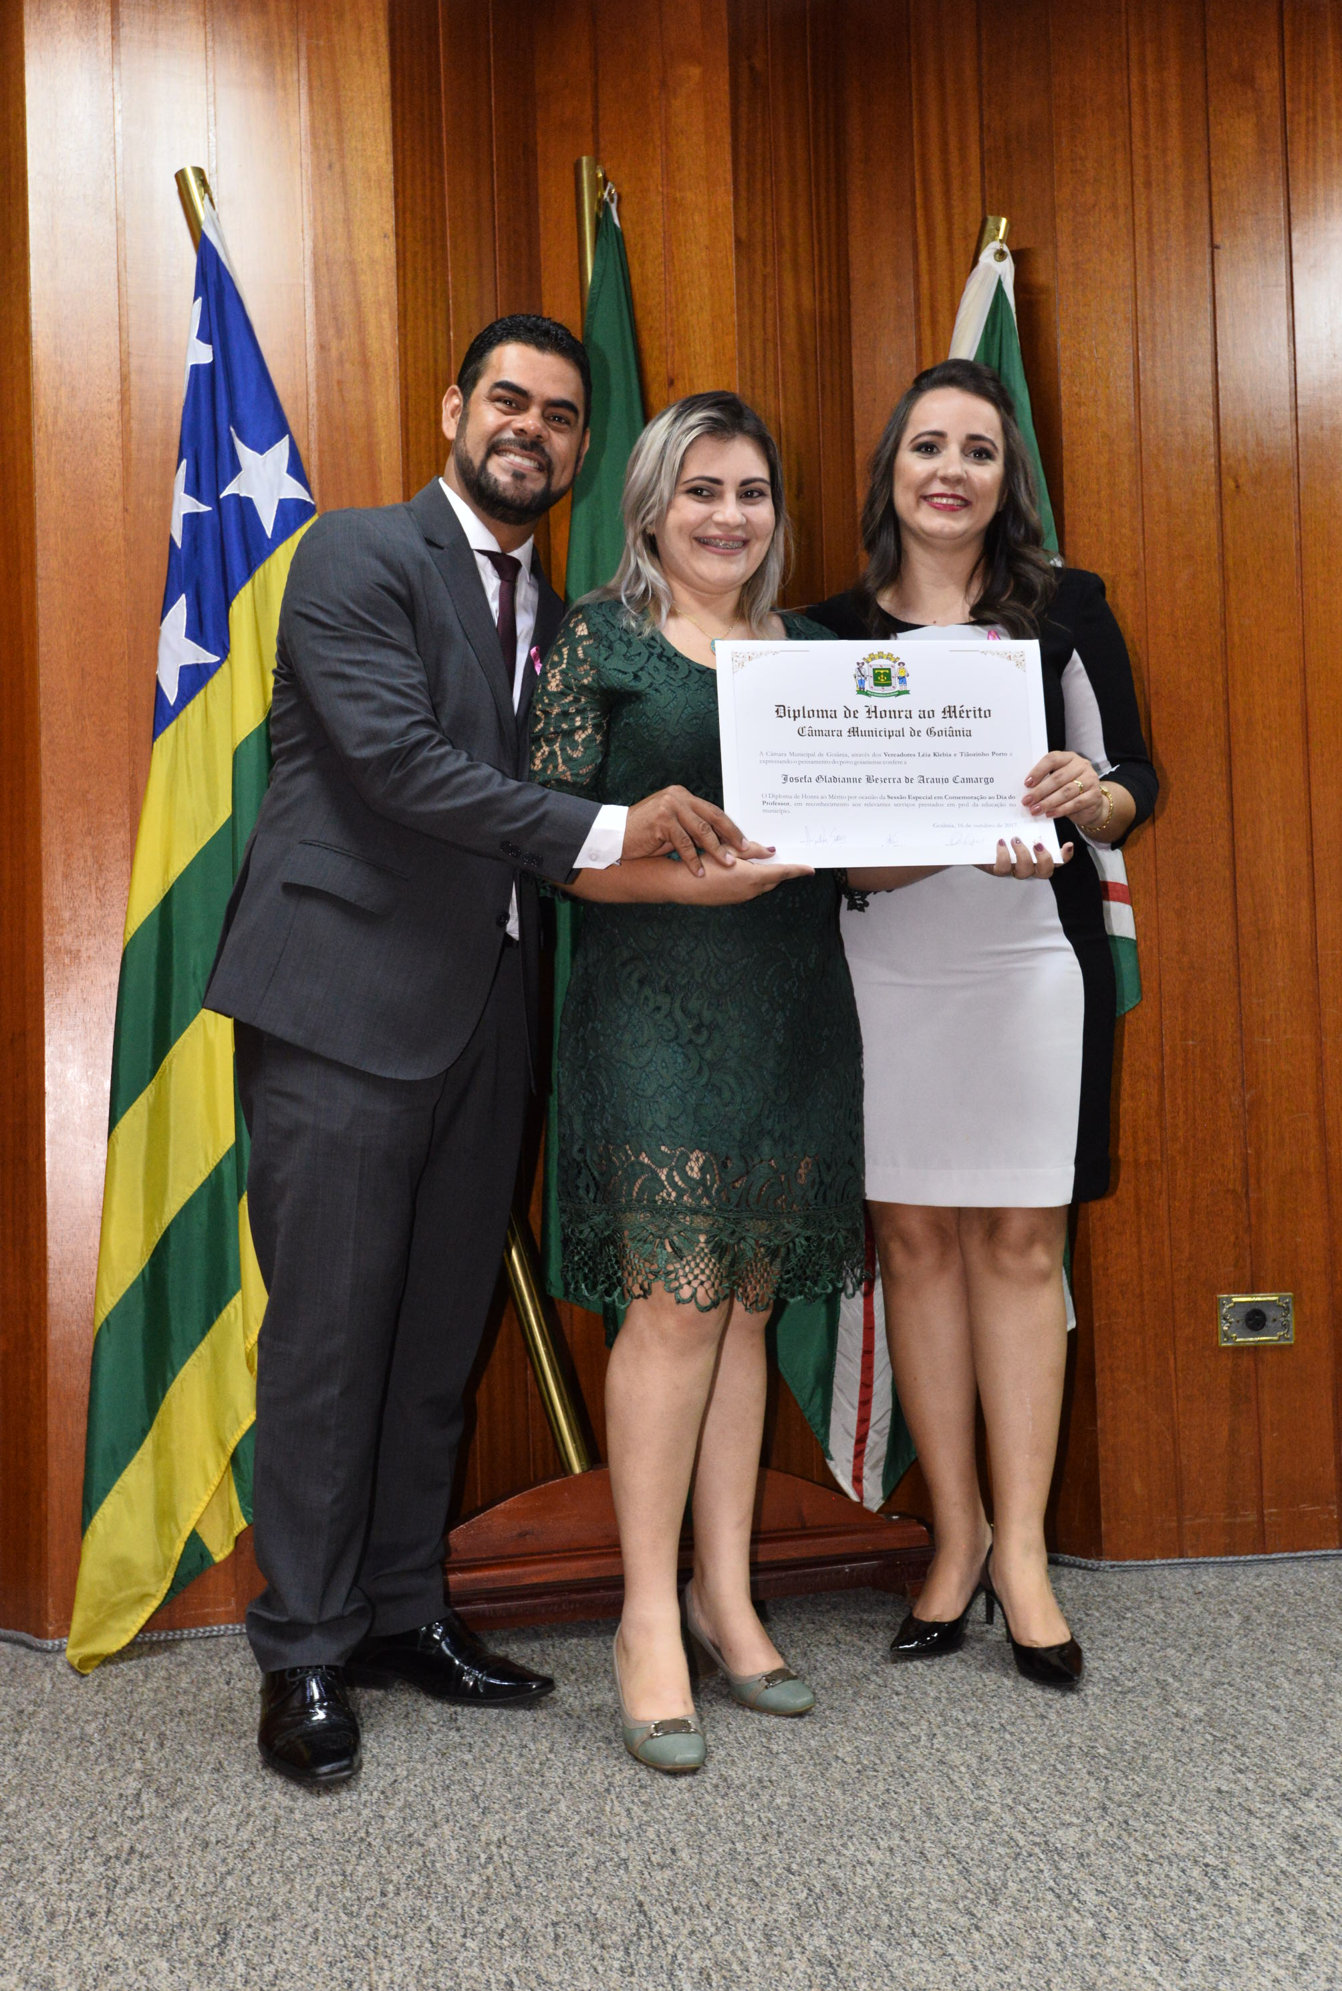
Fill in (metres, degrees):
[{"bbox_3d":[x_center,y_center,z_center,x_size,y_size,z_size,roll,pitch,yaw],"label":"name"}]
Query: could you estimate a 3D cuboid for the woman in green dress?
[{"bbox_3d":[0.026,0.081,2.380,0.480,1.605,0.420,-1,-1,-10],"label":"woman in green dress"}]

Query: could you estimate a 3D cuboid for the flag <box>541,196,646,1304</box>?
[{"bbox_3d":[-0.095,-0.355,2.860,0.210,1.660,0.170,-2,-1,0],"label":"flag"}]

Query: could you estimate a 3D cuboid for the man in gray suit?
[{"bbox_3d":[-0.265,0.037,2.391,0.560,1.710,0.560,-1,-2,-38],"label":"man in gray suit"}]

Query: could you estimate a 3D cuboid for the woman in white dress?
[{"bbox_3d":[0.427,0.022,2.581,0.480,1.710,0.420,-2,-2,22],"label":"woman in white dress"}]

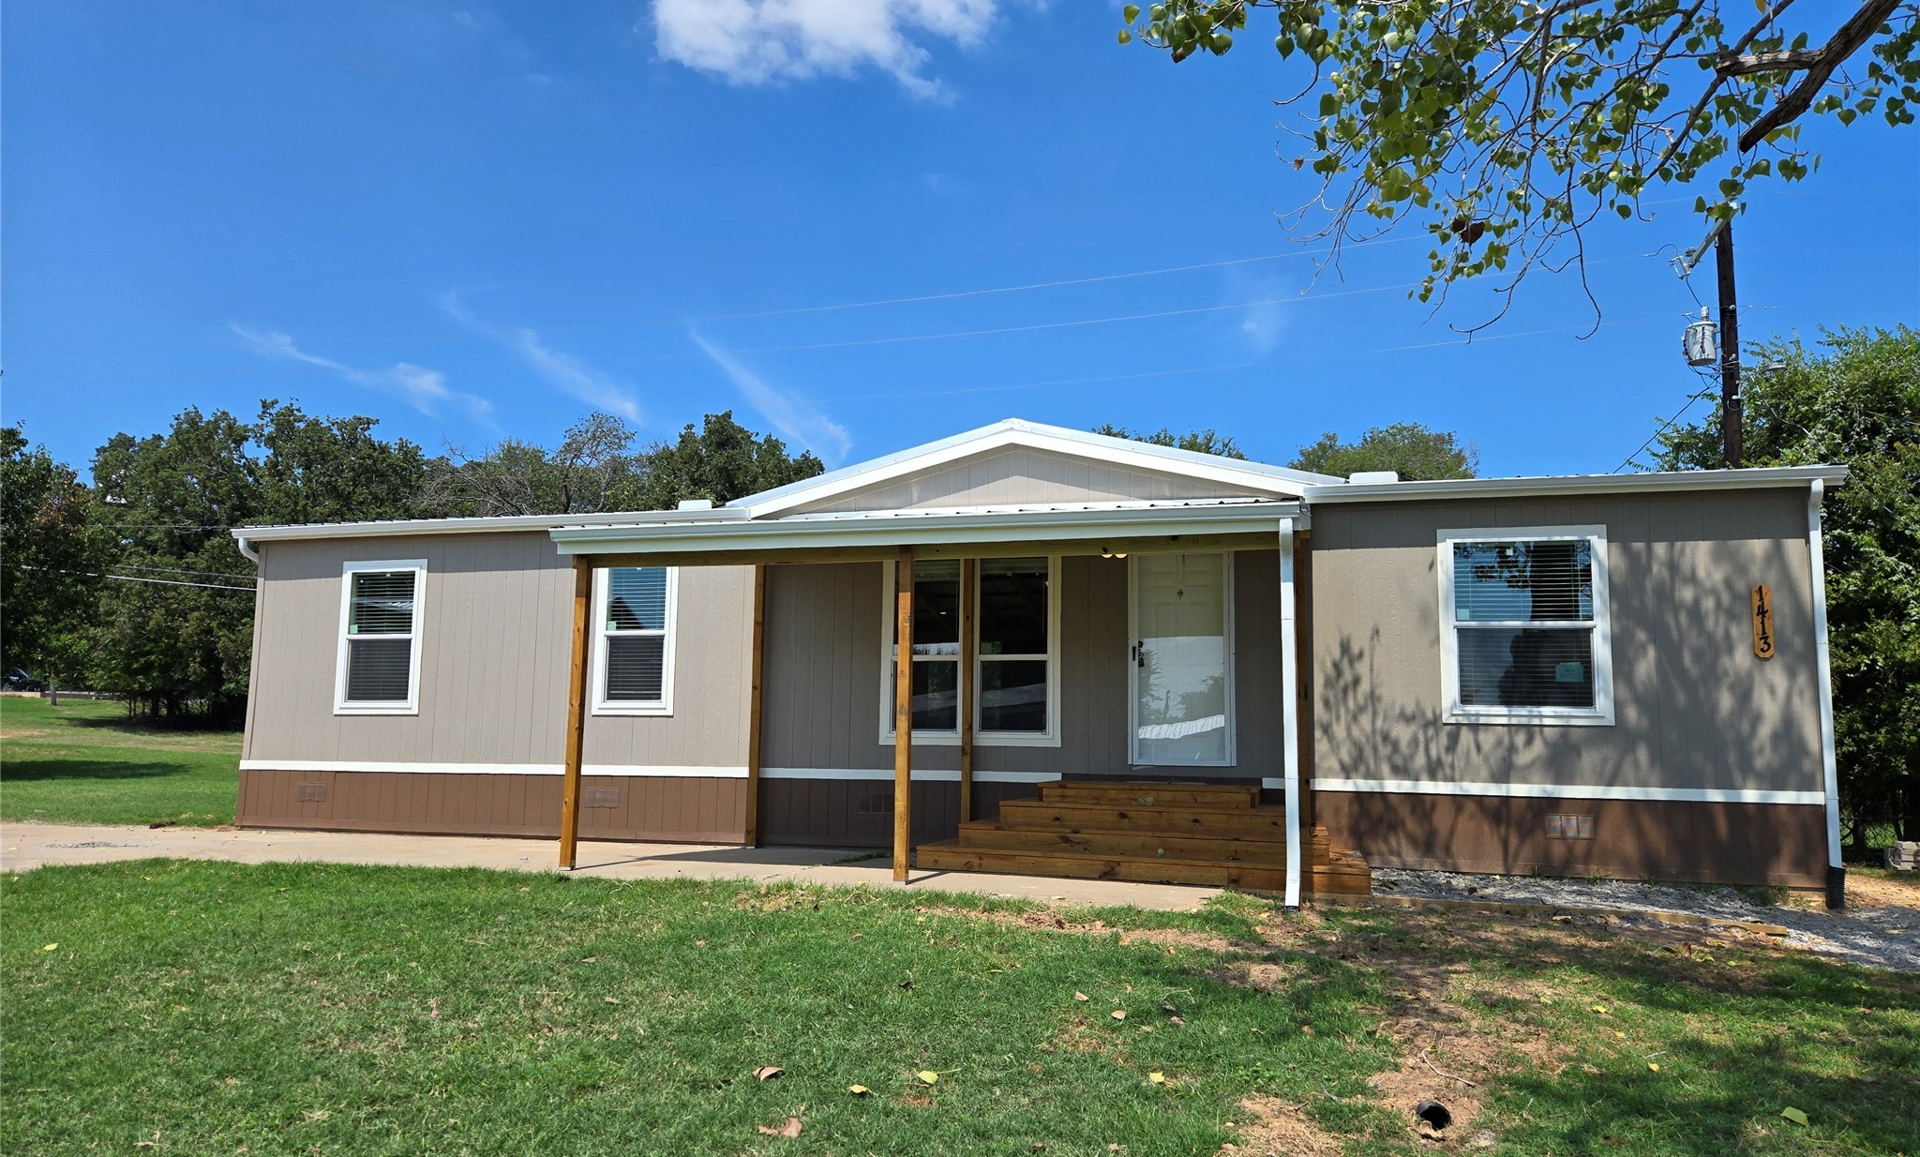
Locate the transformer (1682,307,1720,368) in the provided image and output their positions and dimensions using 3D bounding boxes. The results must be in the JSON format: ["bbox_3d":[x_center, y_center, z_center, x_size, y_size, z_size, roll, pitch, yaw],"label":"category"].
[{"bbox_3d":[10.846,-3.535,18.673,0.480,0.920,0.420,-3,-7,31],"label":"transformer"}]

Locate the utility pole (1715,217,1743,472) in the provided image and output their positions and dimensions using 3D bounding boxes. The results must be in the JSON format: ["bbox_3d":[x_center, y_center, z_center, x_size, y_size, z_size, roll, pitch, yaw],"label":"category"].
[{"bbox_3d":[11.135,-0.958,18.296,0.270,8.790,0.270,-1,-7,16],"label":"utility pole"}]

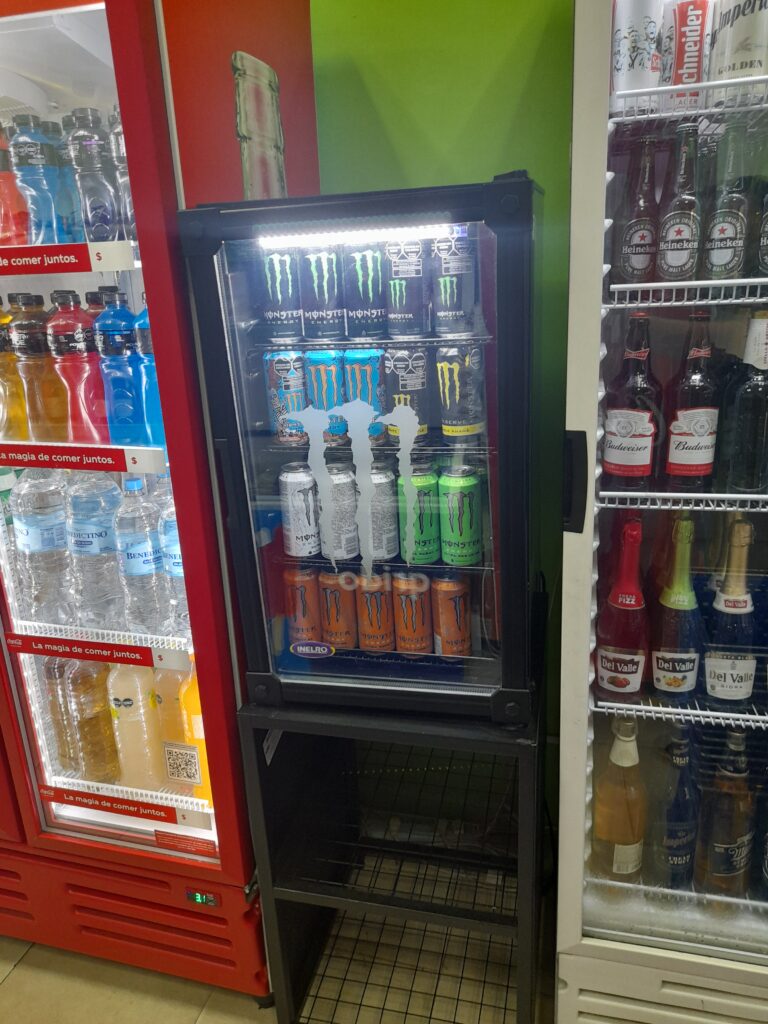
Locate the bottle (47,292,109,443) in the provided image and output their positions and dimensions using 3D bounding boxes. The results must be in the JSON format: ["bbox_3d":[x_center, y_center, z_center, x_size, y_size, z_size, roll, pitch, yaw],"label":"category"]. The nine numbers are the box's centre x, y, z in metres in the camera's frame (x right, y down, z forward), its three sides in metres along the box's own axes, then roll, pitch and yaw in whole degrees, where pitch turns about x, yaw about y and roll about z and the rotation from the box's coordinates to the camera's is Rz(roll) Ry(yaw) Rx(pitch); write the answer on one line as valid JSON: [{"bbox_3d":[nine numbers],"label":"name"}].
[{"bbox_3d":[-0.545,-0.249,1.334,0.086,0.274,0.086,2,18,16],"label":"bottle"}]

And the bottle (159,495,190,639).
[{"bbox_3d":[-0.374,0.094,1.394,0.088,0.316,0.088,2,18,16],"label":"bottle"}]

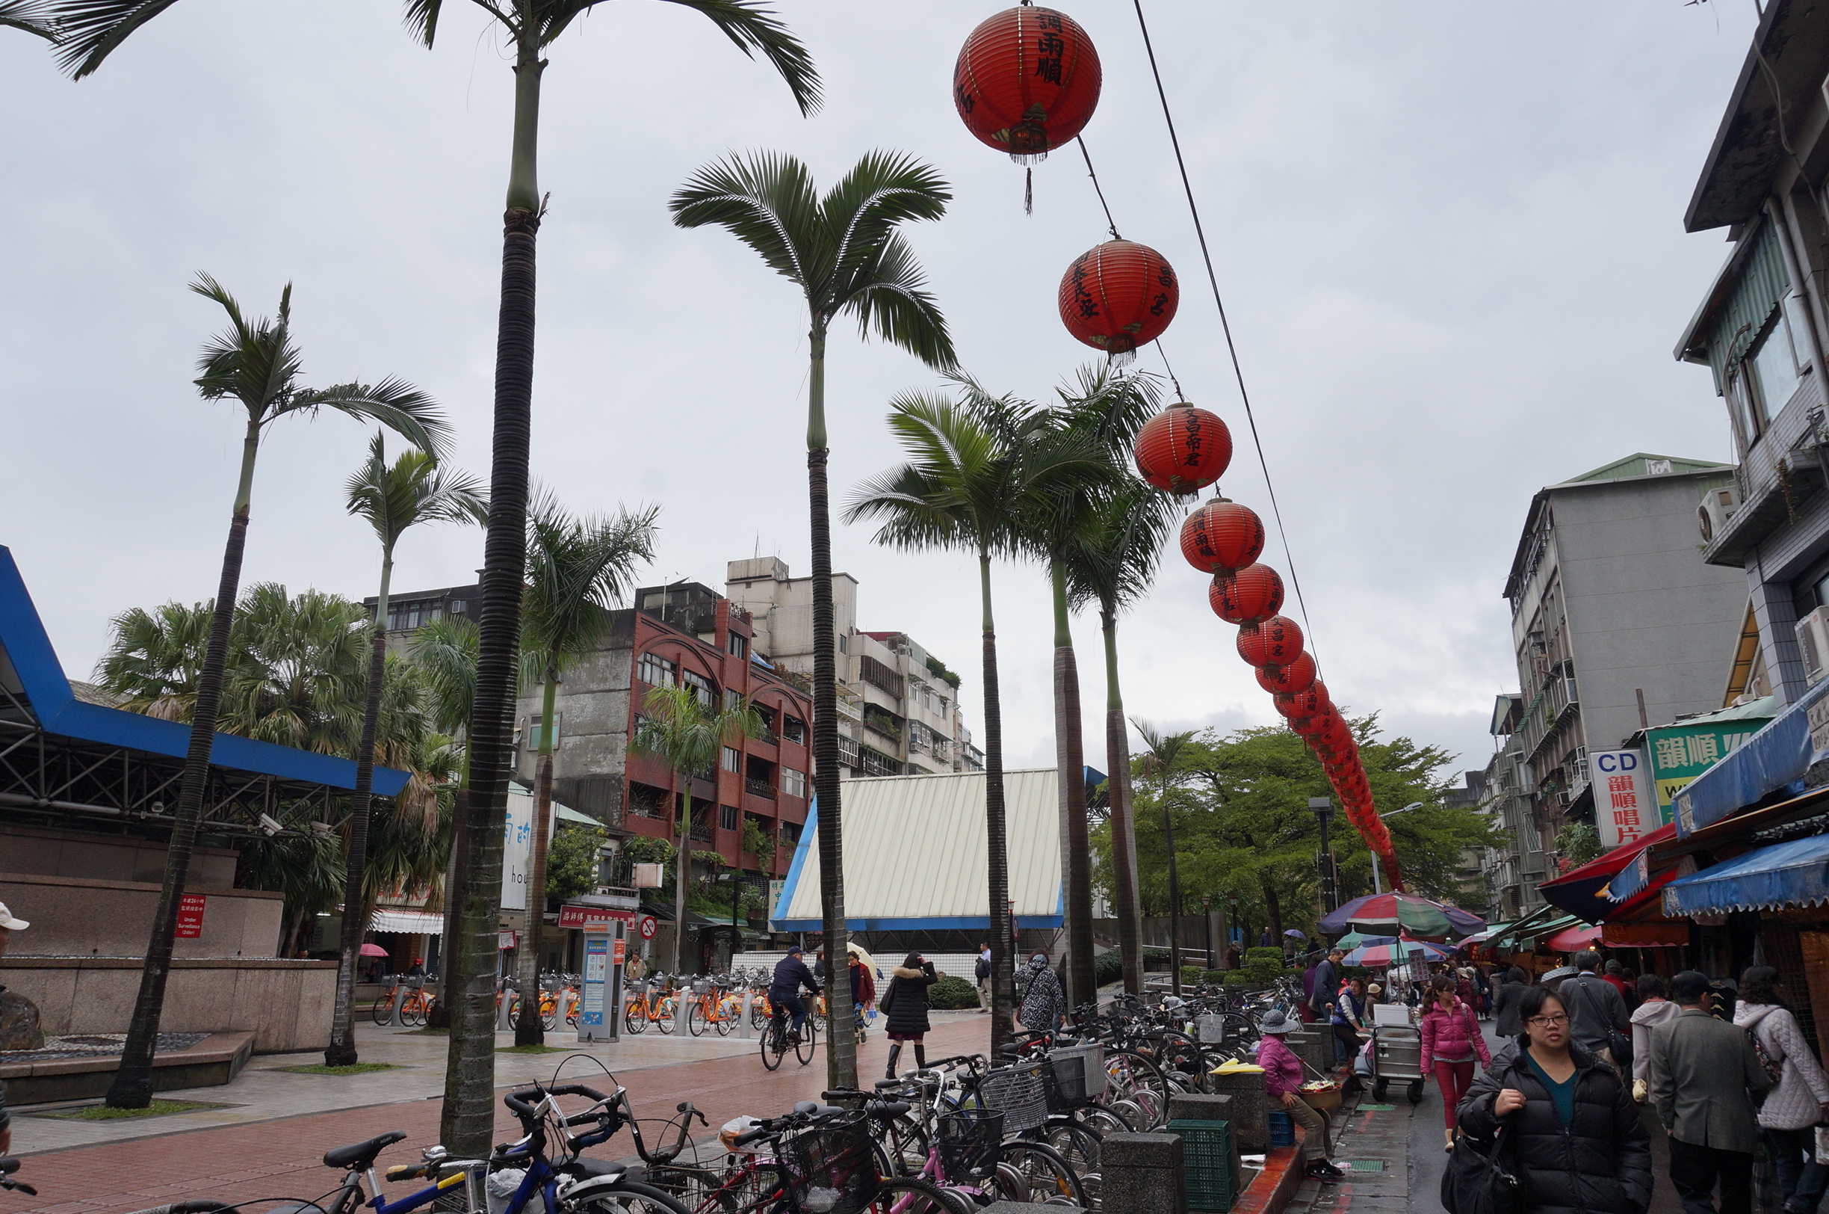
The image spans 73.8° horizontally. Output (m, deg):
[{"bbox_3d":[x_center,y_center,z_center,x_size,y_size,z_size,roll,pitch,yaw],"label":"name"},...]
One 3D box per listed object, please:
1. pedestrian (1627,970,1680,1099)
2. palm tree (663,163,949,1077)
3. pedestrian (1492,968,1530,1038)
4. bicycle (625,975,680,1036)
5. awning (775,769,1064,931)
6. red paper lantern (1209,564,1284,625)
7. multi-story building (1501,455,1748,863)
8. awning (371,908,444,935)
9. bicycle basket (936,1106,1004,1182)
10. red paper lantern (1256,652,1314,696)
[{"bbox_3d":[5.699,3.613,9.156,0.520,1.630,0.360,-6,-17,21],"label":"pedestrian"},{"bbox_3d":[-1.252,-0.314,14.282,3.600,11.490,3.600,0,-16,0],"label":"palm tree"},{"bbox_3d":[8.314,5.833,16.846,0.530,1.650,0.380,-6,-17,21],"label":"pedestrian"},{"bbox_3d":[-5.417,8.181,25.016,0.580,1.100,1.700,-7,-17,23],"label":"bicycle"},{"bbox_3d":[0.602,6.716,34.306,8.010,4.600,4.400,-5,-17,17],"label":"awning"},{"bbox_3d":[2.113,-0.077,7.743,0.460,0.405,0.460,-6,-17,20],"label":"red paper lantern"},{"bbox_3d":[28.637,5.404,47.157,7.200,18.900,14.800,-6,-17,19],"label":"multi-story building"},{"bbox_3d":[-19.167,11.878,46.000,1.000,0.900,4.300,-4,-17,15],"label":"awning"},{"bbox_3d":[0.217,2.097,4.750,0.240,0.240,0.310,-4,-16,13],"label":"bicycle basket"},{"bbox_3d":[3.354,0.599,10.981,0.530,0.420,0.530,-6,-17,19],"label":"red paper lantern"}]

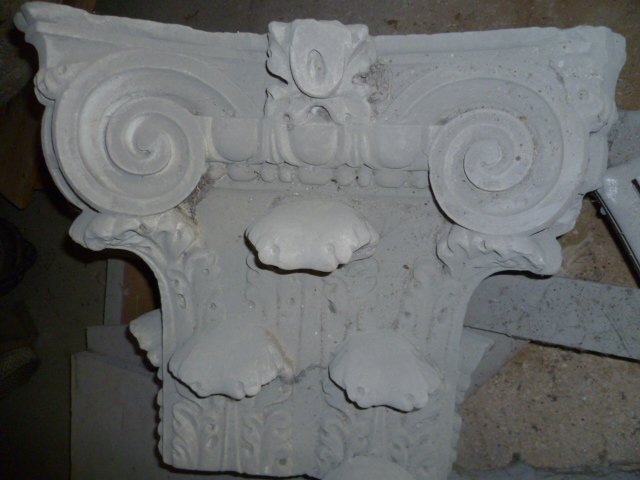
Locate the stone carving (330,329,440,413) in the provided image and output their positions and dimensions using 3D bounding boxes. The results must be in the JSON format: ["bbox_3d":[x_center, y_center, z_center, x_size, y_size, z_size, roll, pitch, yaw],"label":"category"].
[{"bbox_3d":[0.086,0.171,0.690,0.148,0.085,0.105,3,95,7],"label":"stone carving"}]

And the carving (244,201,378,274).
[{"bbox_3d":[-0.009,-0.008,0.650,0.158,0.085,0.081,3,98,0],"label":"carving"}]

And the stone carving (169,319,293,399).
[{"bbox_3d":[-0.114,0.154,0.685,0.155,0.080,0.079,3,98,0],"label":"stone carving"}]

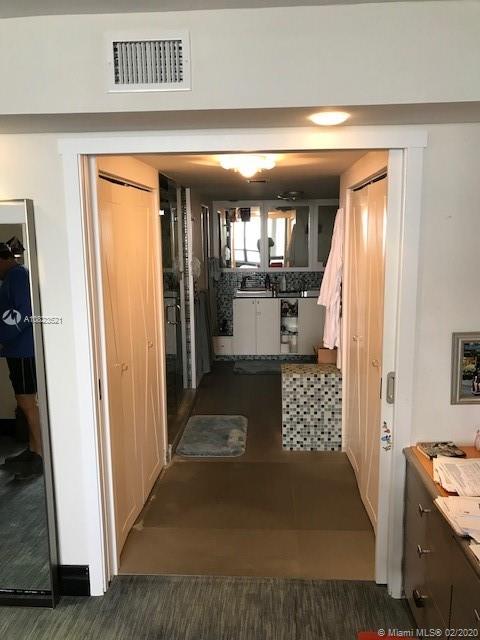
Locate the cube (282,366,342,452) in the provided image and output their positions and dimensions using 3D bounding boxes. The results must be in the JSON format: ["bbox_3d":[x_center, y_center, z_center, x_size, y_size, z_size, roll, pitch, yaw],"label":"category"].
[{"bbox_3d":[0.577,0.701,4.215,0.463,0.623,0.340,0,9,3],"label":"cube"}]

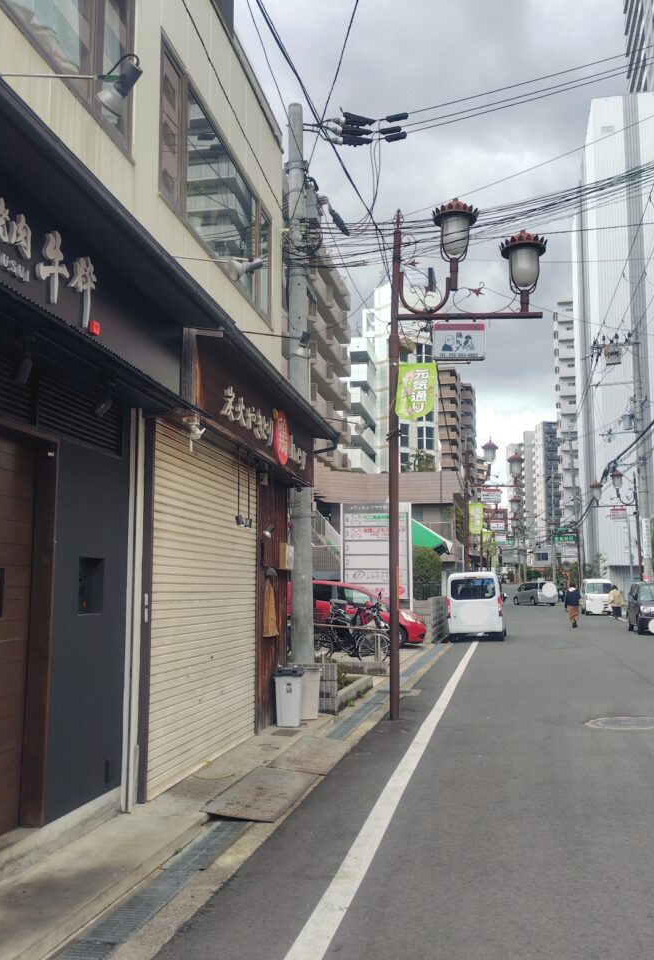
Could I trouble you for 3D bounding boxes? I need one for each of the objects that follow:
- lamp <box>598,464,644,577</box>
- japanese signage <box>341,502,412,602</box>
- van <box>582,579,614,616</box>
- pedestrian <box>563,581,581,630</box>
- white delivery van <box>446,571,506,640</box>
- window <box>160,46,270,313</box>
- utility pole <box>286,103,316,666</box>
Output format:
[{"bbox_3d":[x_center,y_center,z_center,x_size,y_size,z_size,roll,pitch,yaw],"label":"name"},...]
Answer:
[{"bbox_3d":[11.990,2.769,35.020,1.966,6.317,0.550,-2,-8,12],"label":"lamp"},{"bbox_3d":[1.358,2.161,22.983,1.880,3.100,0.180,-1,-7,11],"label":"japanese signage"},{"bbox_3d":[15.274,6.676,48.359,1.475,1.900,3.395,-2,-8,13],"label":"van"},{"bbox_3d":[9.264,4.713,32.073,0.520,1.660,0.380,-2,-7,12],"label":"pedestrian"},{"bbox_3d":[4.390,3.654,24.870,1.475,1.940,3.395,-2,-7,12],"label":"white delivery van"},{"bbox_3d":[-0.979,-2.660,8.368,0.120,1.343,3.505,-2,-8,11],"label":"window"},{"bbox_3d":[-0.347,-1.198,11.351,0.330,8.191,0.330,-2,-8,12],"label":"utility pole"}]

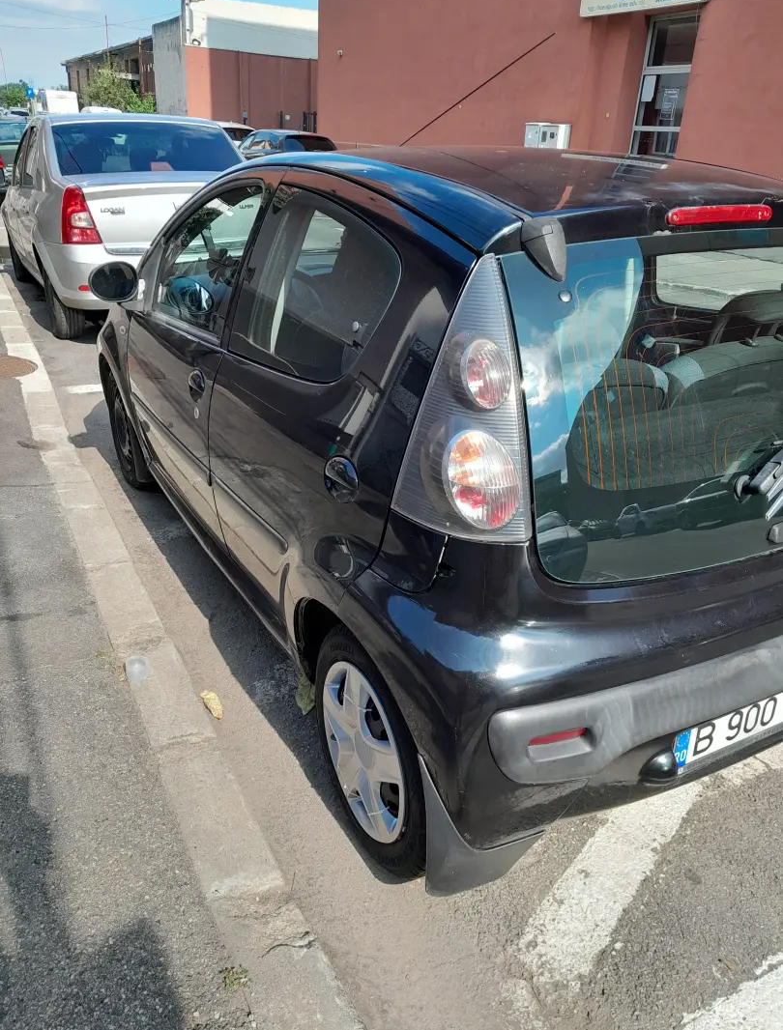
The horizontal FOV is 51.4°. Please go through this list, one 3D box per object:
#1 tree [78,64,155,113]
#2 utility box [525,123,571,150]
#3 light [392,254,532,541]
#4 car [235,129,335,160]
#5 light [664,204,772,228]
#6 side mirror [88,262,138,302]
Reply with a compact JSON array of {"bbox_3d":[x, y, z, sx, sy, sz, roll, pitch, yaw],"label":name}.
[{"bbox_3d":[-10.593,-15.574,31.823,2.600,3.350,2.500,-11,28,-26],"label":"tree"},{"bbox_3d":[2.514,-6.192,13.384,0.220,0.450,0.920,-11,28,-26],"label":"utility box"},{"bbox_3d":[0.135,-0.184,1.353,0.195,0.450,0.250,-8,27,-22],"label":"light"},{"bbox_3d":[-2.701,-8.690,20.047,1.740,1.470,4.150,-11,28,-26],"label":"car"},{"bbox_3d":[0.659,-0.603,1.634,0.290,0.045,0.040,-11,28,-26],"label":"light"},{"bbox_3d":[-0.968,-0.806,2.823,0.180,0.145,0.100,-16,30,-33],"label":"side mirror"}]

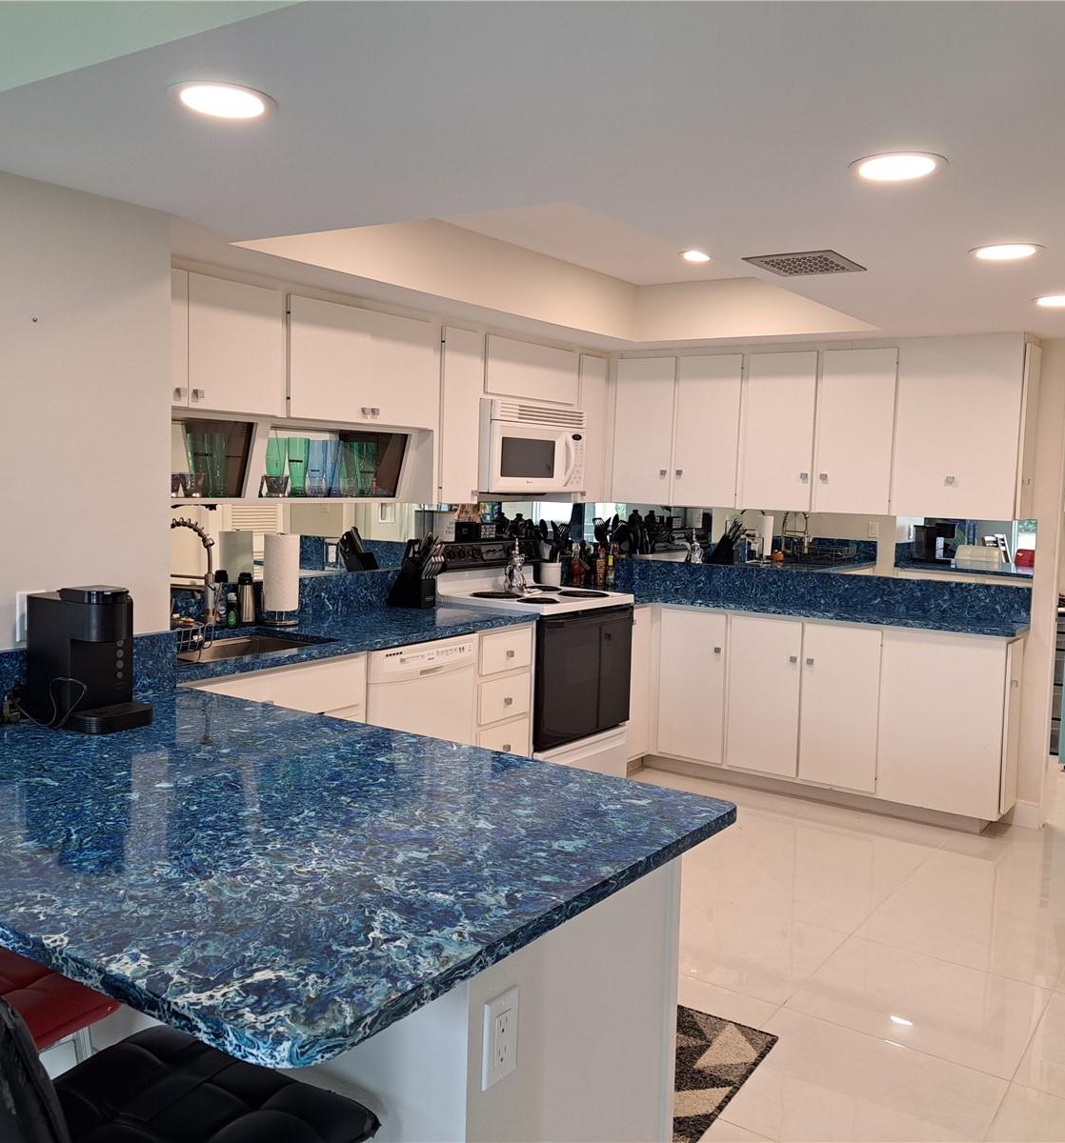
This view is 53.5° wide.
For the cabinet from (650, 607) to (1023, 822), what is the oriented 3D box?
[{"bbox_3d":[1.403,0.594,5.028,1.656,0.780,0.537,5,6,34],"label":"cabinet"}]

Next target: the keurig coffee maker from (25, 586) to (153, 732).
[{"bbox_3d":[-1.000,0.188,2.382,0.278,0.302,0.141,5,6,34],"label":"keurig coffee maker"}]

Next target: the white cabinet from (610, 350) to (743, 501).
[{"bbox_3d":[0.817,-0.718,5.470,0.699,0.750,0.377,5,6,34],"label":"white cabinet"}]

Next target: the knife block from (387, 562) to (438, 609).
[{"bbox_3d":[-0.520,0.047,4.586,0.198,0.215,0.087,5,6,34],"label":"knife block"}]

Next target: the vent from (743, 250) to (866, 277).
[{"bbox_3d":[0.783,-0.874,3.019,0.247,0.025,0.307,5,6,35],"label":"vent"}]

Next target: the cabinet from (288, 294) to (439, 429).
[{"bbox_3d":[-0.758,-0.780,4.087,0.353,0.422,0.810,5,6,34],"label":"cabinet"}]

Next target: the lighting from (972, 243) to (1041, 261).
[{"bbox_3d":[1.253,-0.846,2.790,0.176,0.025,0.176,5,6,35],"label":"lighting"}]

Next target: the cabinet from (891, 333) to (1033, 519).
[{"bbox_3d":[1.927,-0.631,4.713,0.520,0.779,0.377,5,6,34],"label":"cabinet"}]

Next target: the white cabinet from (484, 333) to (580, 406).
[{"bbox_3d":[-0.119,-0.919,4.945,0.316,0.261,0.756,5,6,35],"label":"white cabinet"}]

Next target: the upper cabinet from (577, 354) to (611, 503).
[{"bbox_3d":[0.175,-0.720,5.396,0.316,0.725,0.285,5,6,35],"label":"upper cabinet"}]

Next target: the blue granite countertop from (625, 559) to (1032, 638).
[{"bbox_3d":[1.222,0.095,5.069,2.098,0.177,0.374,5,6,35],"label":"blue granite countertop"}]

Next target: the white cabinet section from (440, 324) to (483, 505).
[{"bbox_3d":[-0.425,-0.658,4.536,0.316,0.725,0.282,5,6,35],"label":"white cabinet section"}]

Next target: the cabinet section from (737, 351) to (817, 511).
[{"bbox_3d":[1.235,-0.659,5.075,0.372,0.733,0.330,5,6,35],"label":"cabinet section"}]

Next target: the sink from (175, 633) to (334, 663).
[{"bbox_3d":[-1.009,0.338,3.501,0.411,0.196,0.595,5,6,34],"label":"sink"}]

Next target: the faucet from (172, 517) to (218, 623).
[{"bbox_3d":[-1.175,0.024,3.538,0.277,0.406,0.085,3,5,14],"label":"faucet"}]

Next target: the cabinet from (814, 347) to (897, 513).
[{"bbox_3d":[1.521,-0.631,4.829,0.356,0.723,0.341,5,6,35],"label":"cabinet"}]

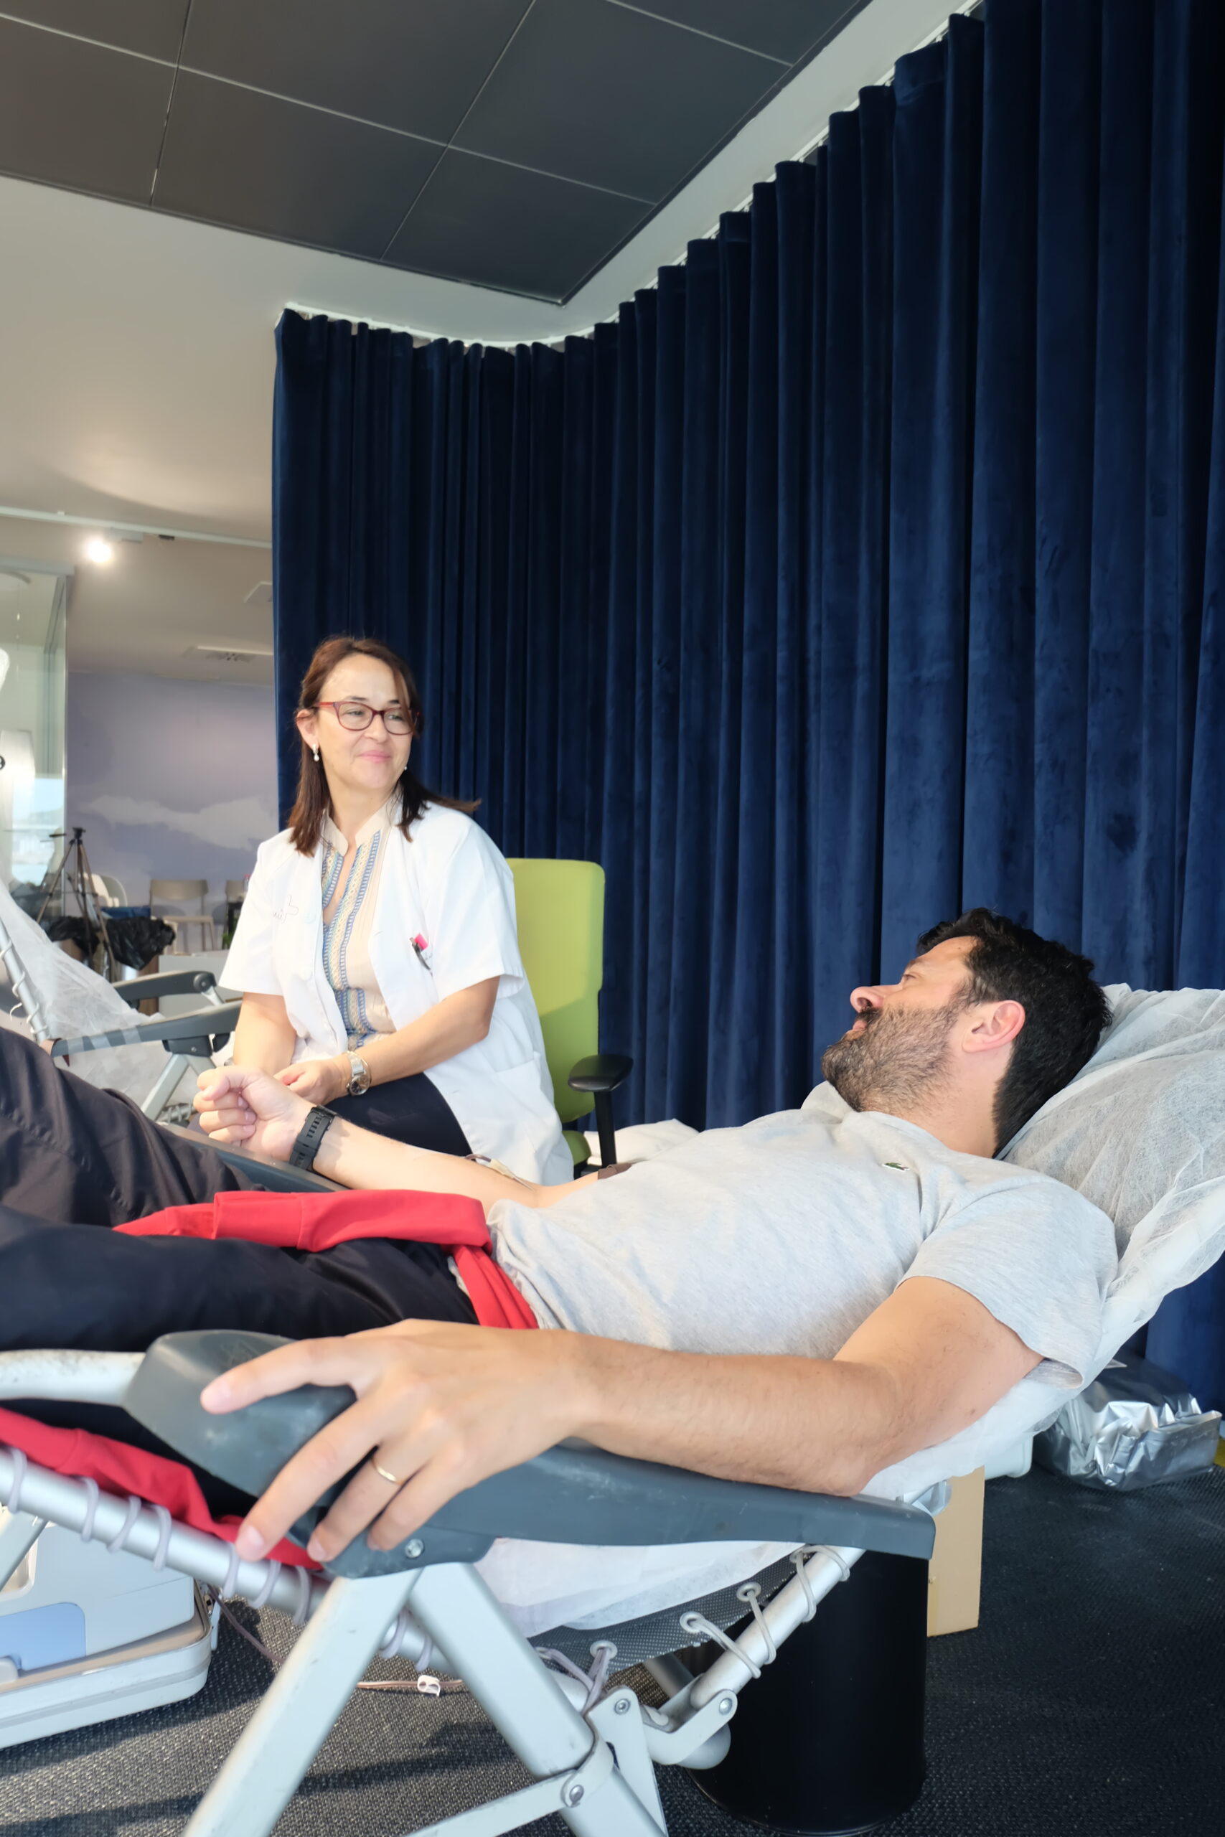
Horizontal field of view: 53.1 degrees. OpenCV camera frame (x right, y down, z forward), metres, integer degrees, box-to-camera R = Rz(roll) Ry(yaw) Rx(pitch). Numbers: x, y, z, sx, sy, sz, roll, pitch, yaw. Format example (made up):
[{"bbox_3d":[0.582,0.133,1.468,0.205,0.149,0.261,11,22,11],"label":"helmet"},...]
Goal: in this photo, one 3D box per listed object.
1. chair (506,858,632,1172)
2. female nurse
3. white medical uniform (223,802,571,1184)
[{"bbox_3d":[-0.270,0.360,2.040,0.630,0.930,0.640,2,2,18],"label":"chair"},{"bbox_3d":[-0.325,0.195,1.820,0.550,1.275,0.760,2,2,18],"label":"female nurse"},{"bbox_3d":[-0.325,0.130,1.880,0.540,0.640,0.460,2,2,17],"label":"white medical uniform"}]

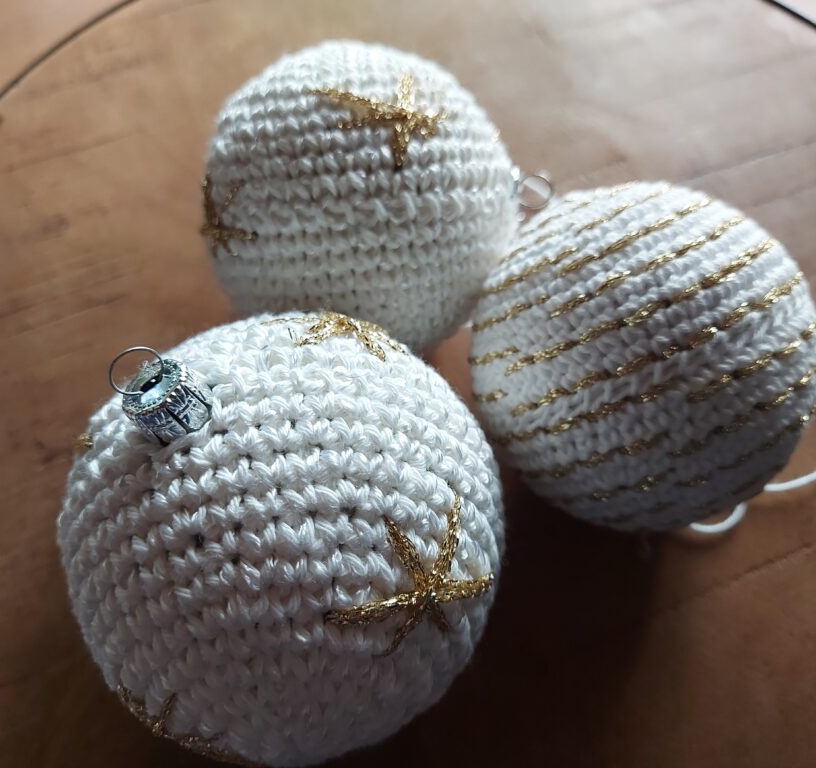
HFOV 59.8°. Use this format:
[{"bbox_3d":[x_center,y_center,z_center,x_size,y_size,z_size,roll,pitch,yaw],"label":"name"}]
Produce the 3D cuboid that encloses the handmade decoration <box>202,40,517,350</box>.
[{"bbox_3d":[-0.012,-0.040,0.168,0.073,0.073,0.073,4,61,0],"label":"handmade decoration"}]

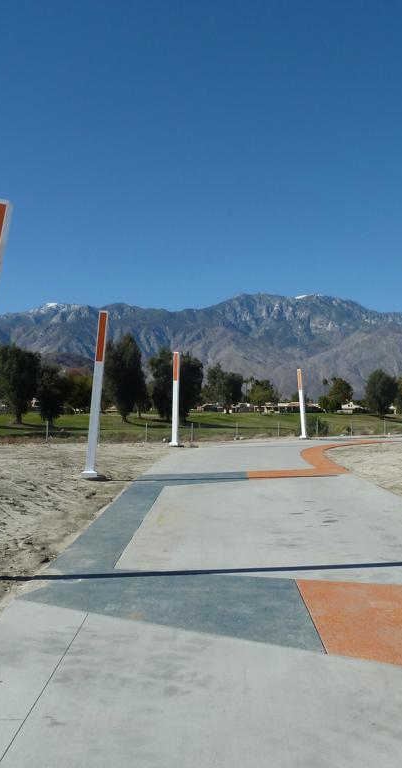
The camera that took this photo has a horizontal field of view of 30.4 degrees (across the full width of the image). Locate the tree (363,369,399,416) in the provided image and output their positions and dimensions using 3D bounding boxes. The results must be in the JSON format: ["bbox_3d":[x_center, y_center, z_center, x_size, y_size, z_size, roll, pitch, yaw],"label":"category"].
[{"bbox_3d":[33.043,1.597,135.000,6.024,8.854,5.723,0,-2,0],"label":"tree"}]

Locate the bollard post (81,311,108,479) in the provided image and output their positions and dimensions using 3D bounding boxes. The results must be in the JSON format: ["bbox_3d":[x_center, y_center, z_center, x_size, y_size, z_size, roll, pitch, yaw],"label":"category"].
[{"bbox_3d":[-2.171,0.197,15.450,0.290,3.476,0.290,5,-5,-7],"label":"bollard post"}]

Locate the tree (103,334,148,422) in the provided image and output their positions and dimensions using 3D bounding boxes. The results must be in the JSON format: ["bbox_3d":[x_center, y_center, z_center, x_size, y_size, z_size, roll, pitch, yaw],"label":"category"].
[{"bbox_3d":[-8.838,-0.756,86.000,5.470,10.470,5.300,0,-2,0],"label":"tree"}]

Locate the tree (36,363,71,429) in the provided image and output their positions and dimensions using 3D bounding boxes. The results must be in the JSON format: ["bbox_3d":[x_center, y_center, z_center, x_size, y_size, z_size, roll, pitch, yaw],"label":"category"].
[{"bbox_3d":[-13.856,1.073,69.000,2.986,6.158,2.837,0,-2,0],"label":"tree"}]

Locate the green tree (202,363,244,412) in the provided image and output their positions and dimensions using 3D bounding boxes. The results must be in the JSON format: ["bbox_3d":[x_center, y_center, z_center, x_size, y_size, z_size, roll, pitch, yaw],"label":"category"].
[{"bbox_3d":[5.379,1.001,185.000,10.507,12.759,9.982,0,-2,0],"label":"green tree"}]

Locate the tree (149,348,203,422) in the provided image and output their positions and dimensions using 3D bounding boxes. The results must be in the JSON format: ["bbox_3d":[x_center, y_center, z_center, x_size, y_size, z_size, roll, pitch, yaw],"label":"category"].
[{"bbox_3d":[-2.684,0.219,81.000,5.910,8.220,6.000,0,-2,0],"label":"tree"}]

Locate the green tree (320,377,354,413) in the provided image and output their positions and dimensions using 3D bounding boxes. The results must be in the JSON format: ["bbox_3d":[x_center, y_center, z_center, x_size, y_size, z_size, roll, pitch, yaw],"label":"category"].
[{"bbox_3d":[36.258,2.901,195.000,7.911,9.757,7.515,0,-2,0],"label":"green tree"}]

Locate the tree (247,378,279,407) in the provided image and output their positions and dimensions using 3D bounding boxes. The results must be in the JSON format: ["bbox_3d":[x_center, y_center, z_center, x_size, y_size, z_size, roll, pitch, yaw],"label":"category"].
[{"bbox_3d":[16.217,2.901,195.000,7.911,8.702,7.515,0,-2,0],"label":"tree"}]

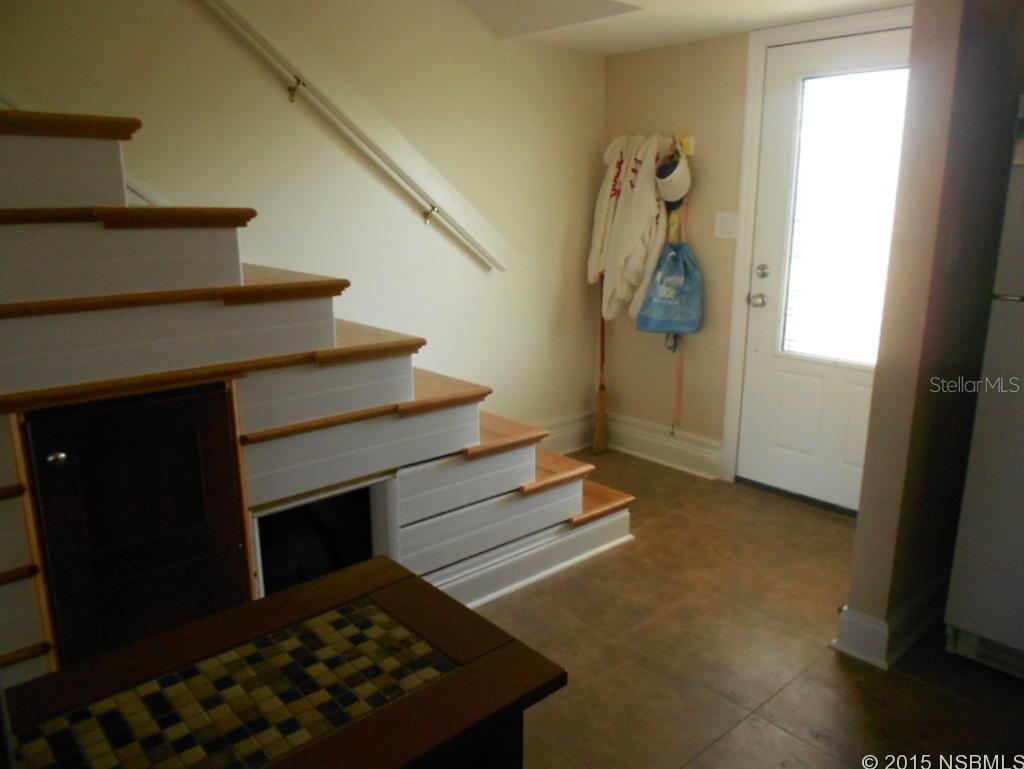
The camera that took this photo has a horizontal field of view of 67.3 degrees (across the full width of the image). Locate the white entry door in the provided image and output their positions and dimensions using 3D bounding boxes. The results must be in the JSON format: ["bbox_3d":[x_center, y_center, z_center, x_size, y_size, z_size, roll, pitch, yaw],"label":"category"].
[{"bbox_3d":[1.467,-0.451,3.377,0.048,2.032,0.914,-12,18,-40],"label":"white entry door"}]

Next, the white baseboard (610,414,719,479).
[{"bbox_3d":[0.792,0.326,4.262,0.045,0.194,0.815,-12,18,-40],"label":"white baseboard"}]

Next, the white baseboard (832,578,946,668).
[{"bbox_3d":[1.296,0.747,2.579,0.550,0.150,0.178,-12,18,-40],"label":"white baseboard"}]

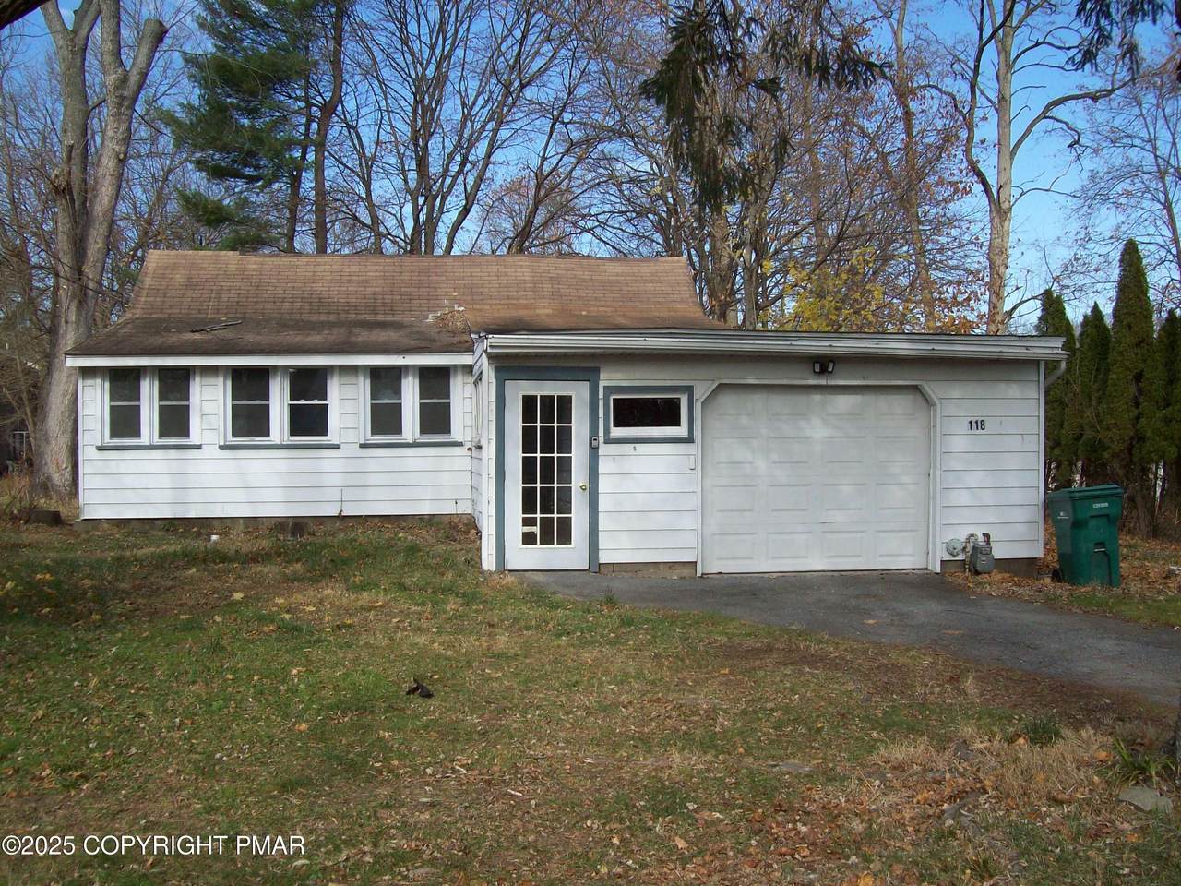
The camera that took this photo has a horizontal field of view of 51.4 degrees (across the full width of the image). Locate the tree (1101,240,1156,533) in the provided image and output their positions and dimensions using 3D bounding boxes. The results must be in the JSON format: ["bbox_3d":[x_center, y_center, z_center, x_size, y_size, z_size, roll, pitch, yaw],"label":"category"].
[{"bbox_3d":[8.100,-0.850,18.500,0.830,4.400,0.830,0,1,0],"label":"tree"}]

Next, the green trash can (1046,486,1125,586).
[{"bbox_3d":[5.400,1.000,13.450,0.620,1.080,0.740,0,1,2],"label":"green trash can"}]

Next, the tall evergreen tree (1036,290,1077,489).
[{"bbox_3d":[7.820,-0.630,20.500,0.780,3.900,0.780,0,1,0],"label":"tall evergreen tree"}]

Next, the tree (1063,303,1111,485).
[{"bbox_3d":[7.930,-0.460,19.600,0.800,3.580,0.800,0,1,0],"label":"tree"}]

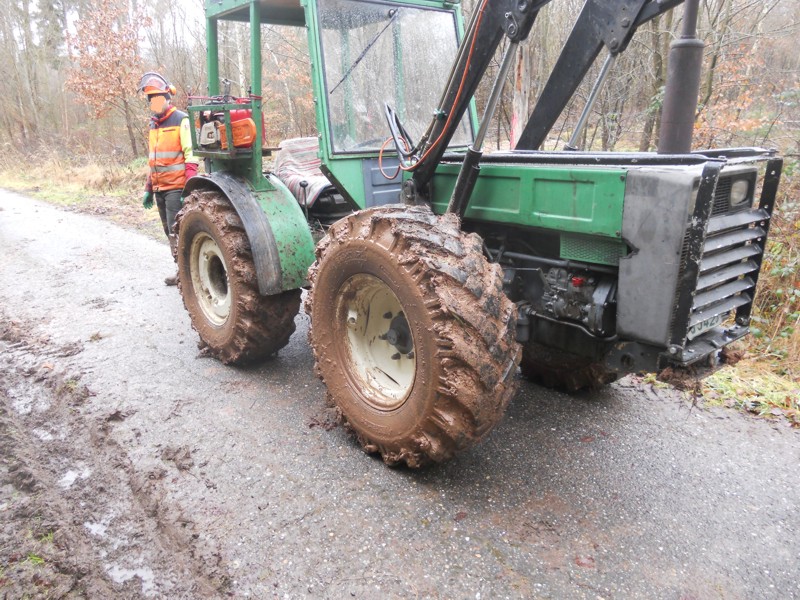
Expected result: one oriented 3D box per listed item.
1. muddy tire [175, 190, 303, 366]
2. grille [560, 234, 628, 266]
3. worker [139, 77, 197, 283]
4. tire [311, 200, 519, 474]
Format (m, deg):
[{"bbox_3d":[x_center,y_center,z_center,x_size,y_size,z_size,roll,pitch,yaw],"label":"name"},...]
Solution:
[{"bbox_3d":[-1.052,-0.149,3.872,0.335,1.055,1.055,-12,19,-39],"label":"muddy tire"},{"bbox_3d":[0.695,-0.183,2.235,0.030,0.097,0.279,-12,19,-39],"label":"grille"},{"bbox_3d":[-2.083,-1.095,5.781,0.520,1.880,0.360,9,17,31],"label":"worker"},{"bbox_3d":[-0.016,0.146,2.692,0.335,1.055,1.055,-12,19,-39],"label":"tire"}]

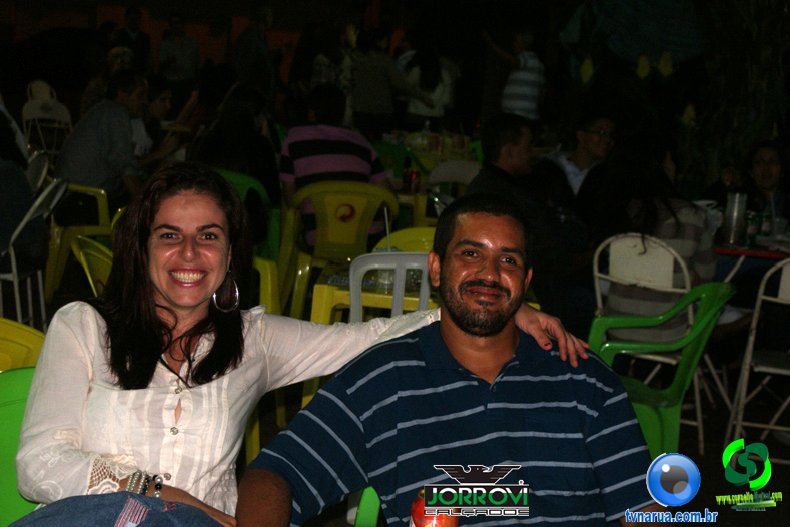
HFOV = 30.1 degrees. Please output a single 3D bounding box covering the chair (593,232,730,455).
[{"bbox_3d":[1.048,0.260,5.628,0.430,0.800,0.470,8,10,33],"label":"chair"}]

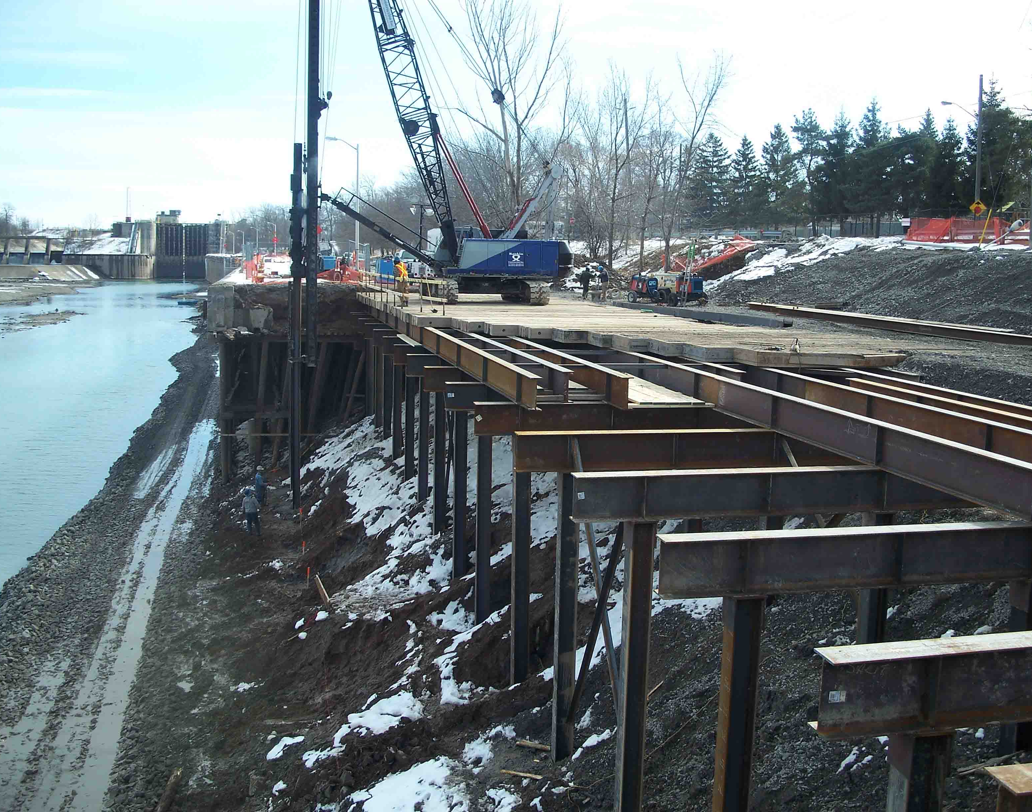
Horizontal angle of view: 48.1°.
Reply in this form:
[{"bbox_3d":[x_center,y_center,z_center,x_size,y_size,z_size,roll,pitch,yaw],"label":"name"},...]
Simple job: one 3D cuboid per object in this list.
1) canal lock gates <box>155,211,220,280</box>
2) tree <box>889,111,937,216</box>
[{"bbox_3d":[-150.800,-70.604,525.000,26.000,26.500,5.500,0,8,-10],"label":"canal lock gates"},{"bbox_3d":[30.898,-18.308,90.000,3.700,8.722,3.700,5,9,21],"label":"tree"}]

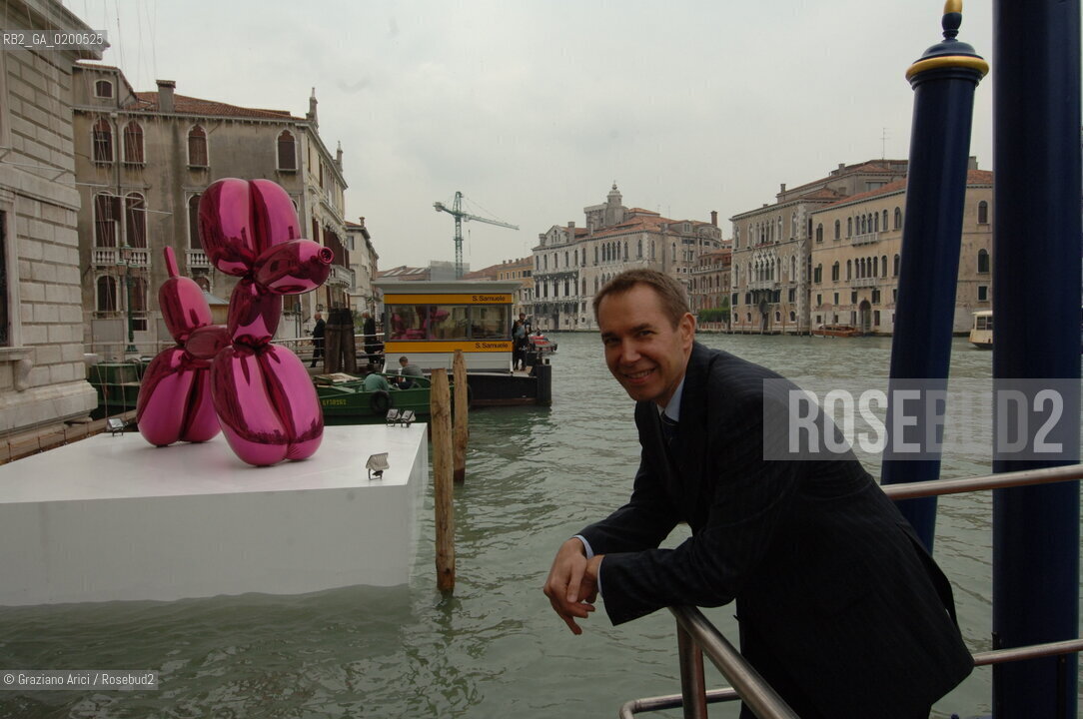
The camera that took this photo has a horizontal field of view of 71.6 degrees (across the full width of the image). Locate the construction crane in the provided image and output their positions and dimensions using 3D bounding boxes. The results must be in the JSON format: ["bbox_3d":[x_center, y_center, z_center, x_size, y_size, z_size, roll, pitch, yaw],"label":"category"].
[{"bbox_3d":[-20.400,-33.400,255.000,2.200,44.300,64.000,0,3,22],"label":"construction crane"}]

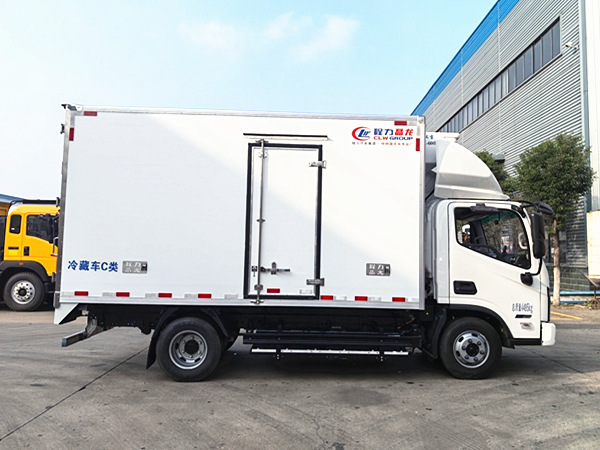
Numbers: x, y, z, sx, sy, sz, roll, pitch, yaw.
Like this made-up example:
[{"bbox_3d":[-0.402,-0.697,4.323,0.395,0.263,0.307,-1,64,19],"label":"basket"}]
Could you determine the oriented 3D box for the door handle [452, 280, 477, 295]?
[{"bbox_3d":[1.991,0.759,5.636,0.275,0.160,0.050,1,-4,-1],"label":"door handle"}]

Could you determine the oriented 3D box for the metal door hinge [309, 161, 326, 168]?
[{"bbox_3d":[0.208,-0.716,5.537,0.205,0.095,0.050,1,-4,-1],"label":"metal door hinge"}]

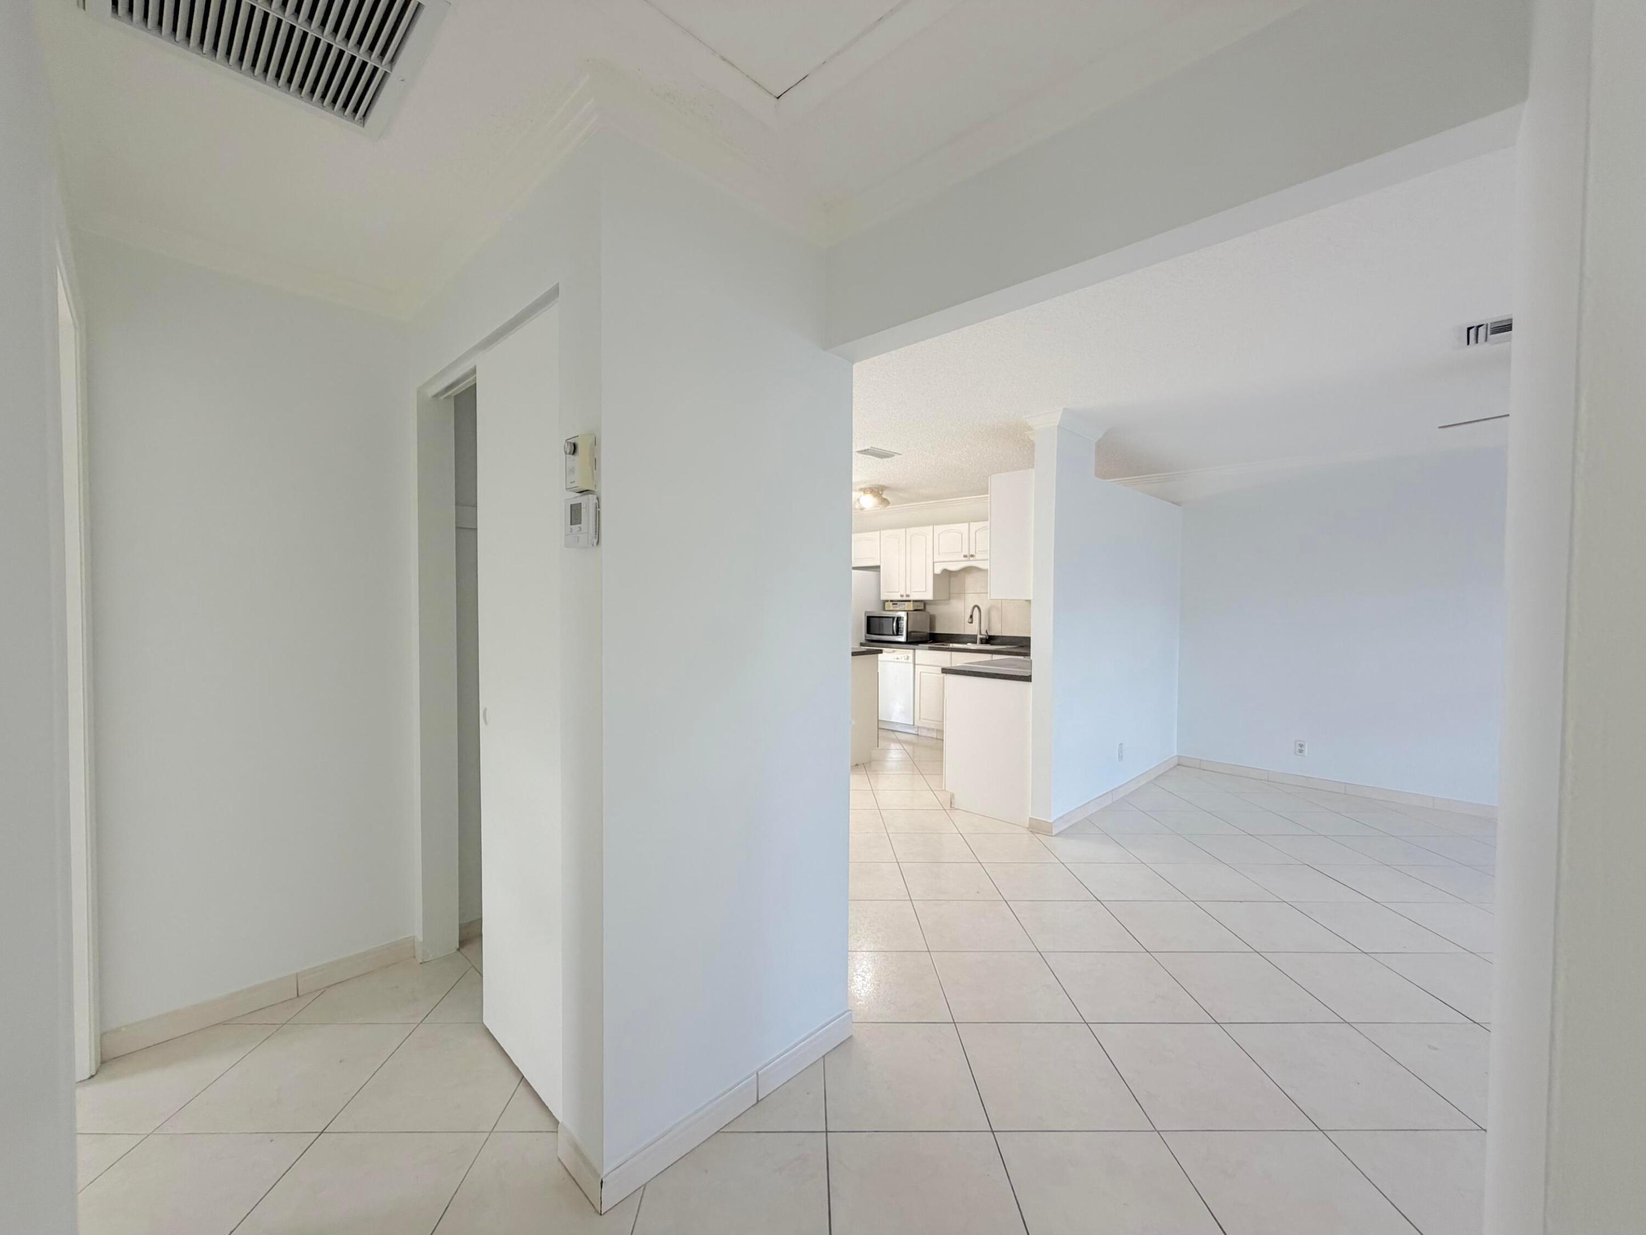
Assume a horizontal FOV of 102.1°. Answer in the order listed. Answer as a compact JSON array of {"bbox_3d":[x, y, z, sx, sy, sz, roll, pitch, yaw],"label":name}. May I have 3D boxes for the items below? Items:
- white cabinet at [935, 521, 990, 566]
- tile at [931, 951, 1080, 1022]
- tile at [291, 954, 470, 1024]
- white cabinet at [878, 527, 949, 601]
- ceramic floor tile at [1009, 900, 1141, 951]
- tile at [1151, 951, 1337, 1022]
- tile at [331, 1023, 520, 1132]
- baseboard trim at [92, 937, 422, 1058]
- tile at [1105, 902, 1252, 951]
[{"bbox_3d":[1.550,-0.727,6.665,0.826,0.397,0.320,2,2,44],"label":"white cabinet"},{"bbox_3d":[0.638,1.317,2.378,0.426,0.012,0.426,0,1,-1],"label":"tile"},{"bbox_3d":[-1.489,1.282,2.322,0.427,0.010,0.427,1,2,-1],"label":"tile"},{"bbox_3d":[1.002,-0.562,7.165,0.686,0.759,0.325,2,2,44],"label":"white cabinet"},{"bbox_3d":[1.056,1.308,2.819,0.426,0.012,0.426,0,1,-1],"label":"ceramic floor tile"},{"bbox_3d":[1.488,1.316,2.377,0.427,0.010,0.427,1,2,-1],"label":"tile"},{"bbox_3d":[-1.056,1.299,1.896,0.427,0.010,0.427,1,2,-1],"label":"tile"},{"bbox_3d":[-1.832,1.256,2.244,0.013,0.083,0.819,2,2,44],"label":"baseboard trim"},{"bbox_3d":[1.485,1.311,2.825,0.426,0.012,0.426,0,1,-1],"label":"tile"}]

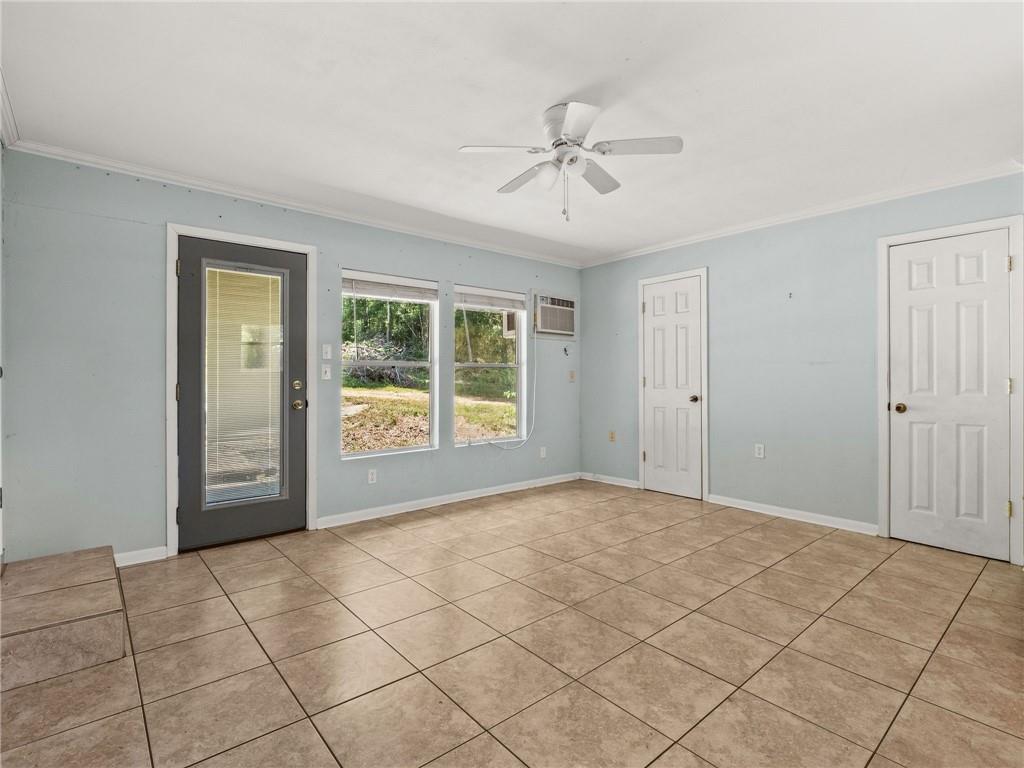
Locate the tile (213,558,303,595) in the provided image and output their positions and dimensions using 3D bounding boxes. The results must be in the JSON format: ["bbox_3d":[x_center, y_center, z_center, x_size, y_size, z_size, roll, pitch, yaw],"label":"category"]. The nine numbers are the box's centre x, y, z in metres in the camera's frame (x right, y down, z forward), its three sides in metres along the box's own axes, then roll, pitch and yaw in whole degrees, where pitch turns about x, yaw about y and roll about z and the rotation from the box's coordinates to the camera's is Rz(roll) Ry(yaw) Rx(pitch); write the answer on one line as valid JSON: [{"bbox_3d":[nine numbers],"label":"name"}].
[{"bbox_3d":[-1.478,1.105,2.771,0.405,0.013,0.405,-1,1,-40],"label":"tile"}]

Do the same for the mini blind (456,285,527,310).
[{"bbox_3d":[-0.197,-0.802,4.463,0.815,0.170,0.060,-1,1,-38],"label":"mini blind"}]

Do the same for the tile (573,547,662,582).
[{"bbox_3d":[0.636,1.099,2.879,0.411,0.012,0.403,-1,1,-42],"label":"tile"}]

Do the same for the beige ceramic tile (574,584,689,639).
[{"bbox_3d":[0.589,1.109,2.317,0.409,0.012,0.405,-1,1,-40],"label":"beige ceramic tile"}]

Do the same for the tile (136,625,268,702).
[{"bbox_3d":[-1.250,1.121,1.912,0.405,0.013,0.405,-1,1,-40],"label":"tile"}]

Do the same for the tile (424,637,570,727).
[{"bbox_3d":[-0.055,1.090,1.757,0.405,0.012,0.405,0,0,-40],"label":"tile"}]

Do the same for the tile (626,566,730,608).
[{"bbox_3d":[0.910,1.113,2.588,0.405,0.013,0.405,-1,1,-40],"label":"tile"}]

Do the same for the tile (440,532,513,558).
[{"bbox_3d":[-0.232,1.090,3.201,0.405,0.012,0.405,0,0,-40],"label":"tile"}]

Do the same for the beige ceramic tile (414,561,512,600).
[{"bbox_3d":[-0.277,1.085,2.611,0.402,0.015,0.402,0,0,-40],"label":"beige ceramic tile"}]

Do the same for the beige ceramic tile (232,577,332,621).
[{"bbox_3d":[-1.169,1.090,2.403,0.405,0.012,0.405,0,0,-40],"label":"beige ceramic tile"}]

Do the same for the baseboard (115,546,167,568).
[{"bbox_3d":[-2.247,1.049,2.877,0.241,0.075,0.015,-1,1,-37],"label":"baseboard"}]

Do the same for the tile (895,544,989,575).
[{"bbox_3d":[2.648,1.084,2.937,0.338,0.015,0.402,0,0,-38],"label":"tile"}]

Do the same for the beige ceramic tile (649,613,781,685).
[{"bbox_3d":[0.838,1.085,1.958,0.402,0.015,0.402,0,0,-40],"label":"beige ceramic tile"}]

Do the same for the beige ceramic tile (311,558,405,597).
[{"bbox_3d":[-0.872,1.099,2.681,0.403,0.012,0.396,-1,1,-41],"label":"beige ceramic tile"}]

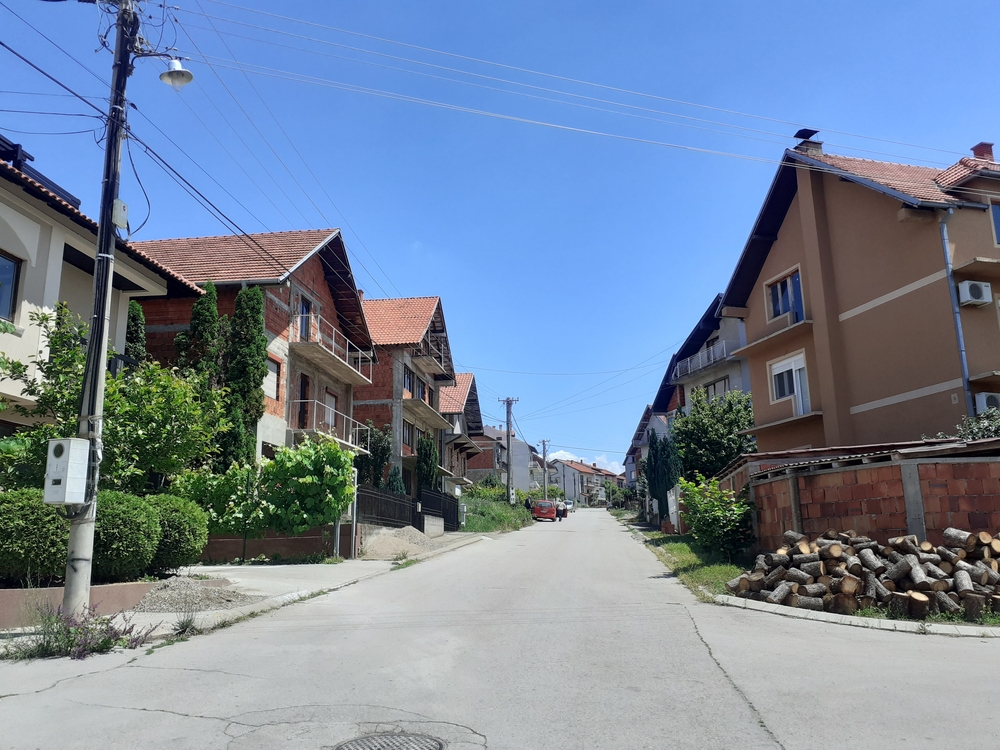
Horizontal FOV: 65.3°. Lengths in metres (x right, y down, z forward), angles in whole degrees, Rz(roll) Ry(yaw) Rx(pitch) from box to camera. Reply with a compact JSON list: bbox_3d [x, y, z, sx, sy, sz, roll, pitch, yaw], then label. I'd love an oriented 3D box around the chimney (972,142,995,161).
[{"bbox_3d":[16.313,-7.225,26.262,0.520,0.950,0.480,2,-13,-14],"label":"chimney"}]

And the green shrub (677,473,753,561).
[{"bbox_3d":[3.818,2.531,13.756,1.280,1.500,1.250,-2,-12,5],"label":"green shrub"}]

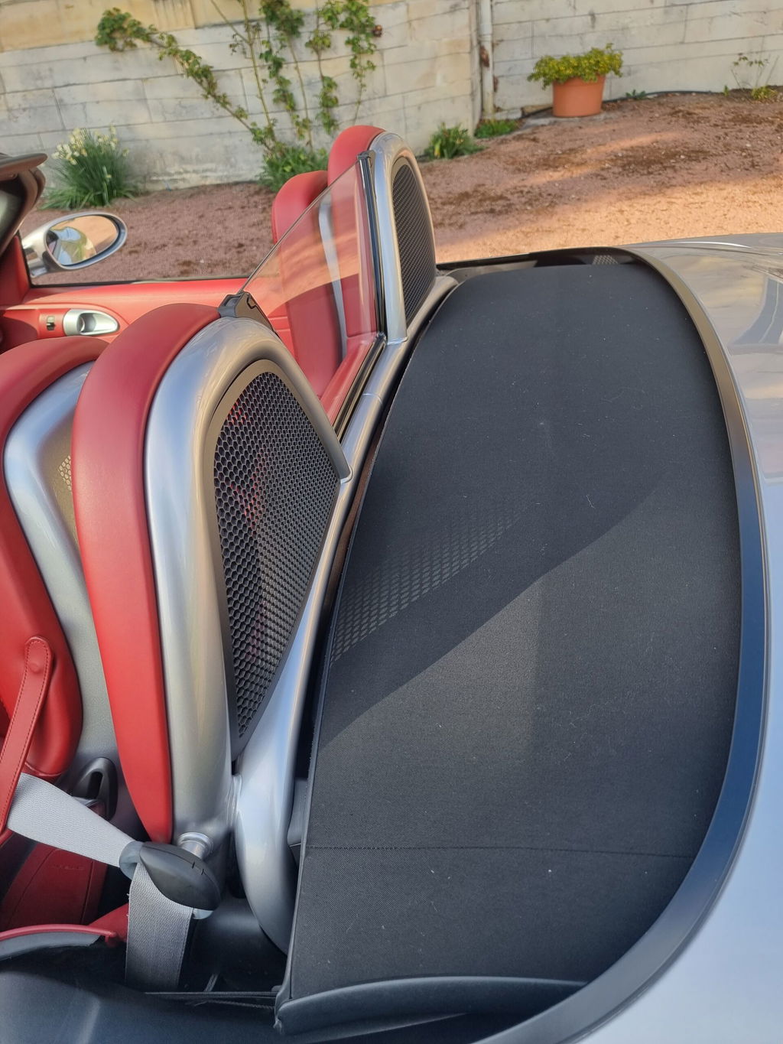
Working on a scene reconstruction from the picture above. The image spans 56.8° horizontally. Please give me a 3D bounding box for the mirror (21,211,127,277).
[{"bbox_3d":[-0.830,-0.723,1.880,0.130,0.155,0.260,23,48,33],"label":"mirror"}]

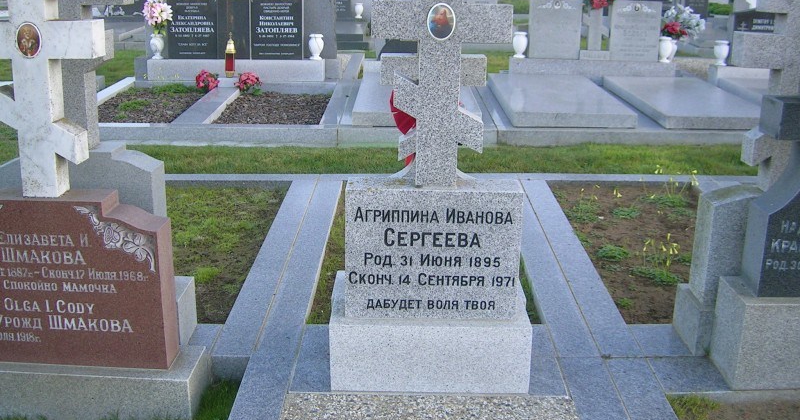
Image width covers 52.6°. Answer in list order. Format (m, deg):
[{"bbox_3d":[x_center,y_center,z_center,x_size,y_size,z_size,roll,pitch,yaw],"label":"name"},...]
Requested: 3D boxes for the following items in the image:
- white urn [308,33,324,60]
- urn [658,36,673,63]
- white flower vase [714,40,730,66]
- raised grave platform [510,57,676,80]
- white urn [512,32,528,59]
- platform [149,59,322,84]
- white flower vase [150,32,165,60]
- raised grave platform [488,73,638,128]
[{"bbox_3d":[-0.832,-1.629,8.107,0.147,0.251,0.147,0,19,0],"label":"white urn"},{"bbox_3d":[2.651,-1.597,8.072,0.136,0.254,0.140,1,17,0],"label":"urn"},{"bbox_3d":[3.221,-1.562,8.078,0.153,0.251,0.150,1,17,0],"label":"white flower vase"},{"bbox_3d":[1.924,-1.433,8.177,1.627,0.204,0.290,1,17,0],"label":"raised grave platform"},{"bbox_3d":[1.191,-1.623,7.981,0.145,0.252,0.145,0,19,0],"label":"white urn"},{"bbox_3d":[-1.642,-1.448,8.253,1.780,0.220,0.340,0,19,0],"label":"platform"},{"bbox_3d":[-2.430,-1.633,8.105,0.147,0.253,0.147,0,19,0],"label":"white flower vase"},{"bbox_3d":[1.339,-0.975,7.050,0.933,0.100,1.803,0,19,0],"label":"raised grave platform"}]

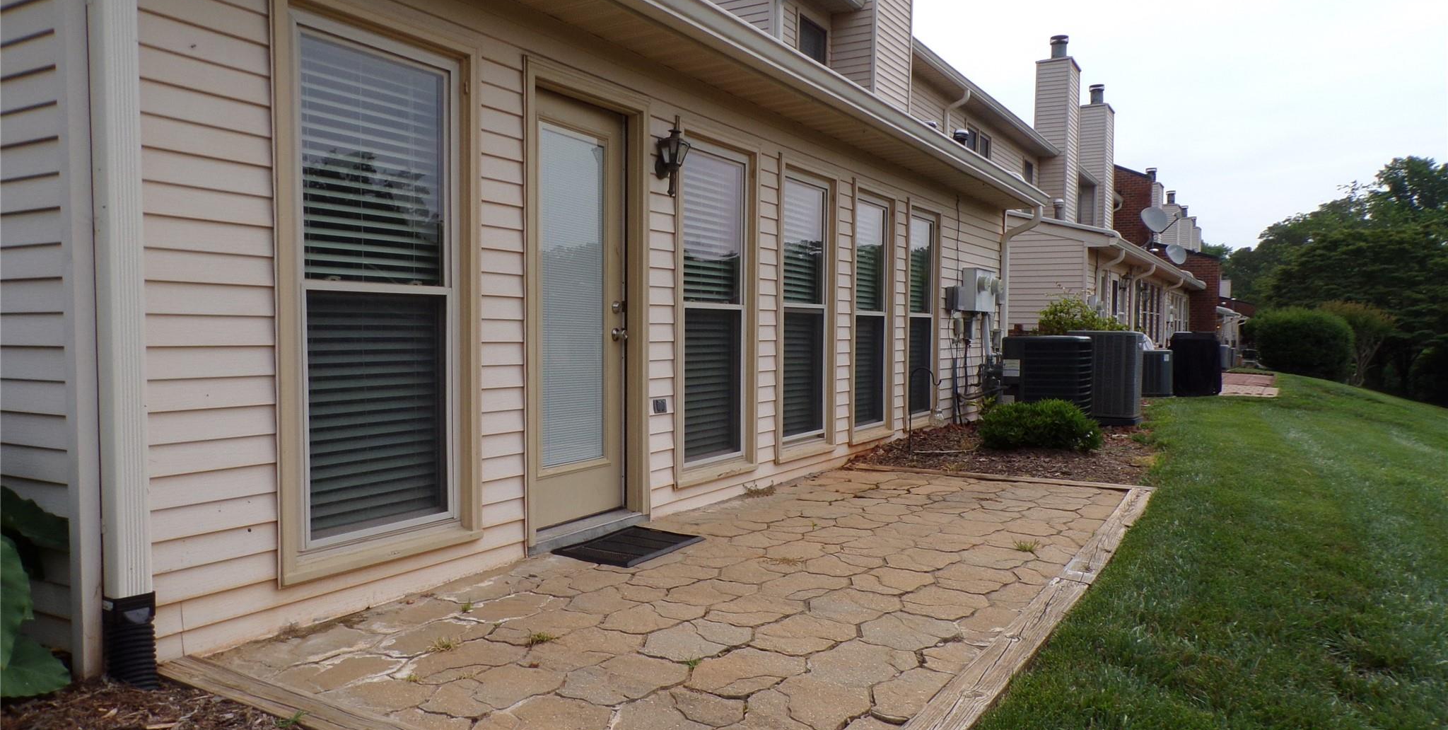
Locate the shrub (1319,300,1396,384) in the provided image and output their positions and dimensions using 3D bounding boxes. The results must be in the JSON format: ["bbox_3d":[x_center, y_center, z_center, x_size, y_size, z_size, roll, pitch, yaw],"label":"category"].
[{"bbox_3d":[19.199,-0.635,30.482,2.150,2.660,2.200,2,2,30],"label":"shrub"}]

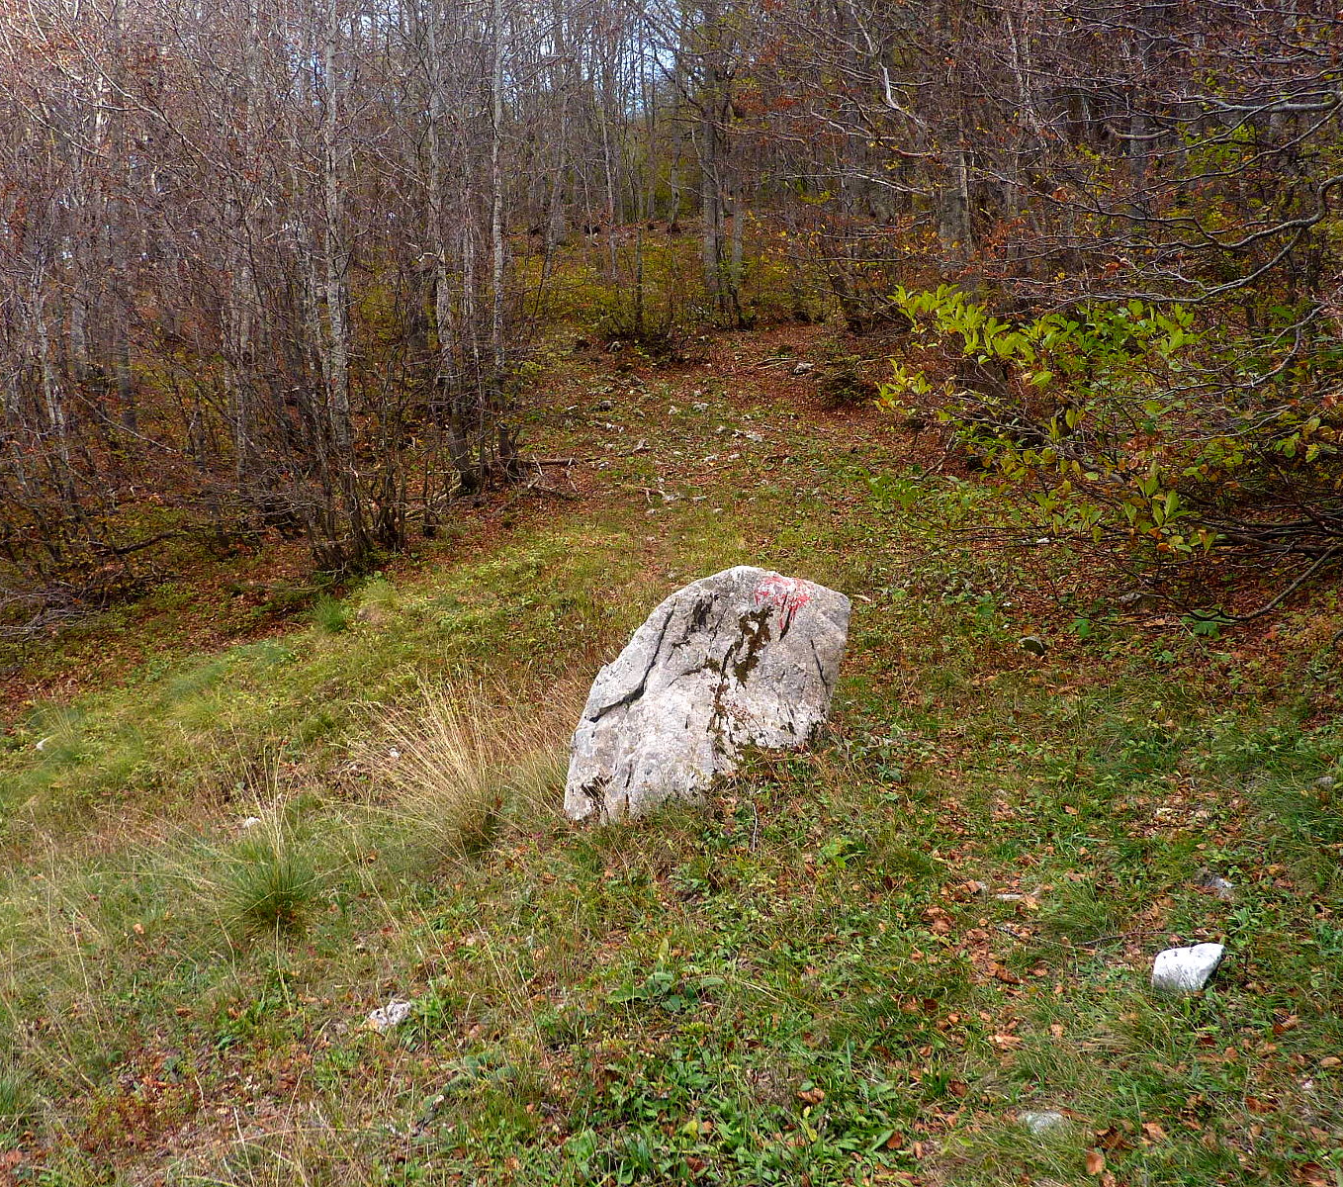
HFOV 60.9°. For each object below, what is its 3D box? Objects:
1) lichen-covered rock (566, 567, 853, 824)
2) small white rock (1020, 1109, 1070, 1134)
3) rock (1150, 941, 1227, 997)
[{"bbox_3d":[0.143,0.415,4.650,1.100,0.980,0.720,-1,4,-16],"label":"lichen-covered rock"},{"bbox_3d":[0.780,1.110,2.400,0.105,0.042,0.078,0,4,-6],"label":"small white rock"},{"bbox_3d":[1.349,0.982,2.980,0.185,0.115,0.140,0,4,-6],"label":"rock"}]

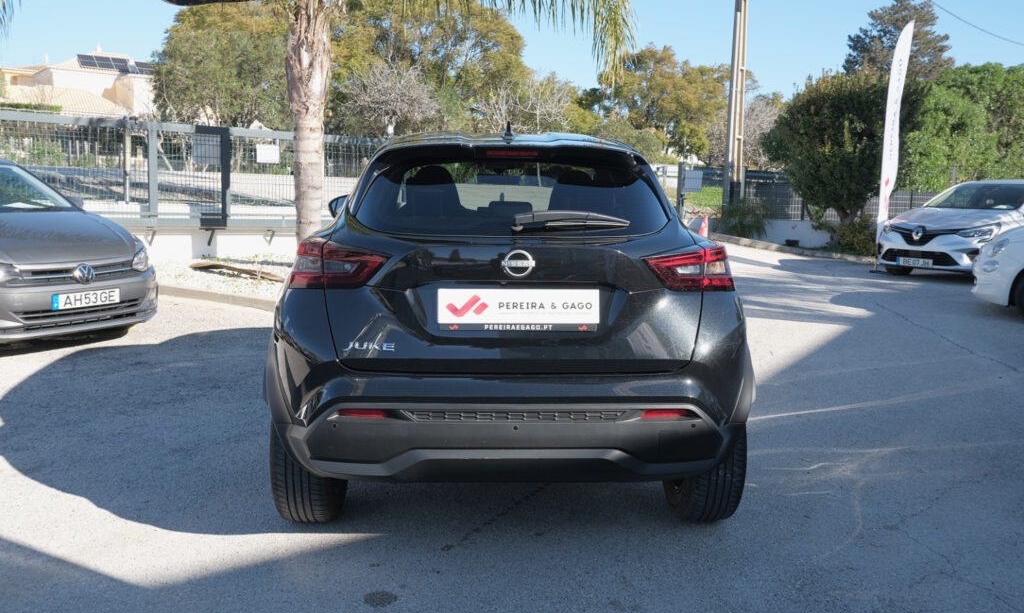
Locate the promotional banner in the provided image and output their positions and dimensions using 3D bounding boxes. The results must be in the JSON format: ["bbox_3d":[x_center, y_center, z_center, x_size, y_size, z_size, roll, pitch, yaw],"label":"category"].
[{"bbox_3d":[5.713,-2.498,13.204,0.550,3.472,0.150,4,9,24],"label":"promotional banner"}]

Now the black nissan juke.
[{"bbox_3d":[-0.058,-0.161,4.762,1.800,1.590,4.210,0,8,-2],"label":"black nissan juke"}]

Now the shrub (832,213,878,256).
[{"bbox_3d":[5.765,-1.207,14.800,0.820,0.703,0.780,1,8,0],"label":"shrub"}]

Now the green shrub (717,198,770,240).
[{"bbox_3d":[4.235,-1.615,16.200,0.970,0.768,0.950,1,8,0],"label":"green shrub"}]

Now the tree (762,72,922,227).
[{"bbox_3d":[5.773,-2.555,15.403,2.850,3.014,2.750,1,8,0],"label":"tree"}]

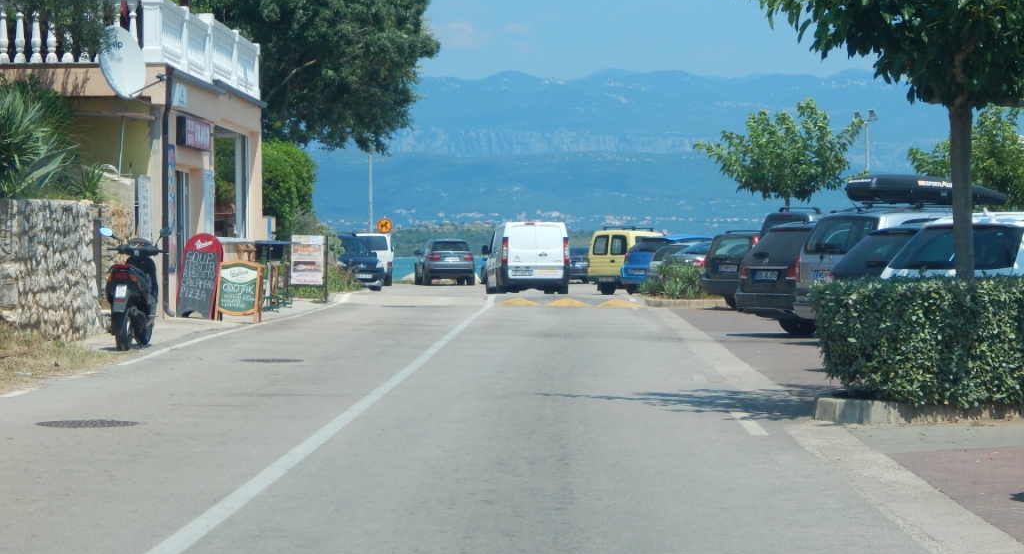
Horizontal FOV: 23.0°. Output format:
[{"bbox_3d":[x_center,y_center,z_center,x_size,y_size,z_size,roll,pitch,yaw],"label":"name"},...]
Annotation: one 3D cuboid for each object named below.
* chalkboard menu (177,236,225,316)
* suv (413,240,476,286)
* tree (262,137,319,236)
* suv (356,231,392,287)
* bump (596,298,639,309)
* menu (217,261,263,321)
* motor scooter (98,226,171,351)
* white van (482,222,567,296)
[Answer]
[{"bbox_3d":[-4.720,-0.010,38.100,0.600,1.280,0.500,-1,1,5],"label":"chalkboard menu"},{"bbox_3d":[-2.631,-0.592,94.889,1.930,1.760,4.850,0,1,-7],"label":"suv"},{"bbox_3d":[-5.950,-1.260,57.500,3.100,3.800,3.100,-1,1,0],"label":"tree"},{"bbox_3d":[-5.400,-0.650,93.200,1.840,1.900,4.750,-1,1,-4],"label":"suv"},{"bbox_3d":[2.215,0.551,52.300,0.950,0.100,1.000,-1,1,0],"label":"bump"},{"bbox_3d":[-4.452,0.245,41.000,0.680,1.020,0.420,4,1,5],"label":"menu"},{"bbox_3d":[-4.100,0.105,27.200,0.770,1.310,1.800,-1,1,1],"label":"motor scooter"},{"bbox_3d":[0.350,-0.500,70.200,1.900,1.950,4.900,-1,1,-6],"label":"white van"}]

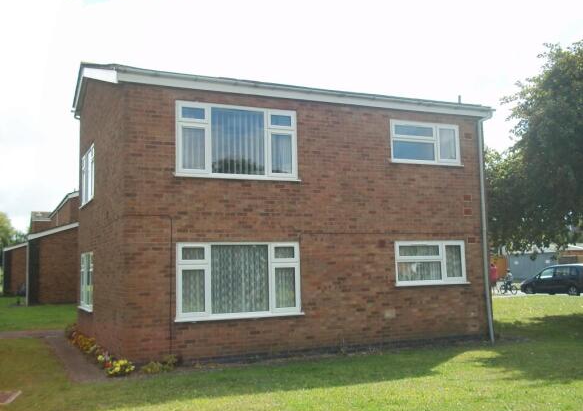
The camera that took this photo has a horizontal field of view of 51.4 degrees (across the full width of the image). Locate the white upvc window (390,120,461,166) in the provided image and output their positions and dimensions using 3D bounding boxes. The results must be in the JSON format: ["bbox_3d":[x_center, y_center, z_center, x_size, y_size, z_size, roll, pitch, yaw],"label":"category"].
[{"bbox_3d":[2.898,-1.335,13.084,1.794,0.900,0.100,1,-6,-24],"label":"white upvc window"}]

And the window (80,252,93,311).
[{"bbox_3d":[-5.280,1.911,15.608,0.100,1.395,2.529,1,-6,-24],"label":"window"}]

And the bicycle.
[{"bbox_3d":[11.110,4.163,31.037,1.200,0.800,0.480,-5,-7,37],"label":"bicycle"}]

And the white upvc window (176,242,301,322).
[{"bbox_3d":[-0.933,1.358,11.111,2.381,1.355,0.100,1,-6,-24],"label":"white upvc window"}]

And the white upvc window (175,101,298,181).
[{"bbox_3d":[-0.984,-1.183,11.345,2.380,1.355,0.100,1,-6,-24],"label":"white upvc window"}]

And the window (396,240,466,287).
[{"bbox_3d":[2.961,1.222,12.853,1.799,0.927,0.100,1,-6,-24],"label":"window"}]

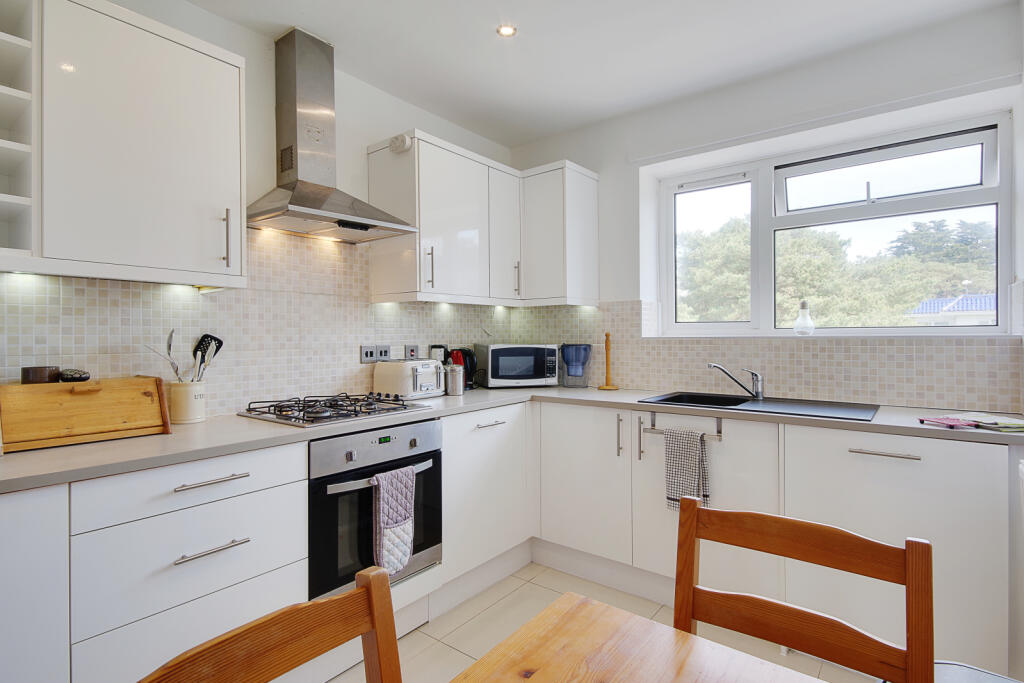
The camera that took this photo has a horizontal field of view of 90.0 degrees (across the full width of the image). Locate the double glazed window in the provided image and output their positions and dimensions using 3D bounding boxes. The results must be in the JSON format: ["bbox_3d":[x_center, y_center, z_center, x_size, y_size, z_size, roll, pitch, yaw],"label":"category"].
[{"bbox_3d":[1.530,-0.503,2.673,1.540,0.950,0.075,0,0,38],"label":"double glazed window"}]

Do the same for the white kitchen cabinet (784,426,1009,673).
[{"bbox_3d":[1.443,0.657,1.959,0.604,0.715,0.575,0,0,38],"label":"white kitchen cabinet"}]

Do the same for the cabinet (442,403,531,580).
[{"bbox_3d":[-0.328,0.656,2.556,0.580,0.717,0.598,0,0,38],"label":"cabinet"}]

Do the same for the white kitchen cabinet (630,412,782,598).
[{"bbox_3d":[0.955,0.656,2.349,0.599,0.717,0.580,0,0,38],"label":"white kitchen cabinet"}]

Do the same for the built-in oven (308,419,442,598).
[{"bbox_3d":[-0.683,0.623,2.071,0.575,0.599,0.595,0,0,38],"label":"built-in oven"}]

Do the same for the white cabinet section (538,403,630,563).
[{"bbox_3d":[0.521,0.662,2.704,0.500,0.705,0.570,0,1,38],"label":"white cabinet section"}]

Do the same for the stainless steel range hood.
[{"bbox_3d":[-0.762,-0.866,2.128,0.480,0.827,0.595,0,0,38],"label":"stainless steel range hood"}]

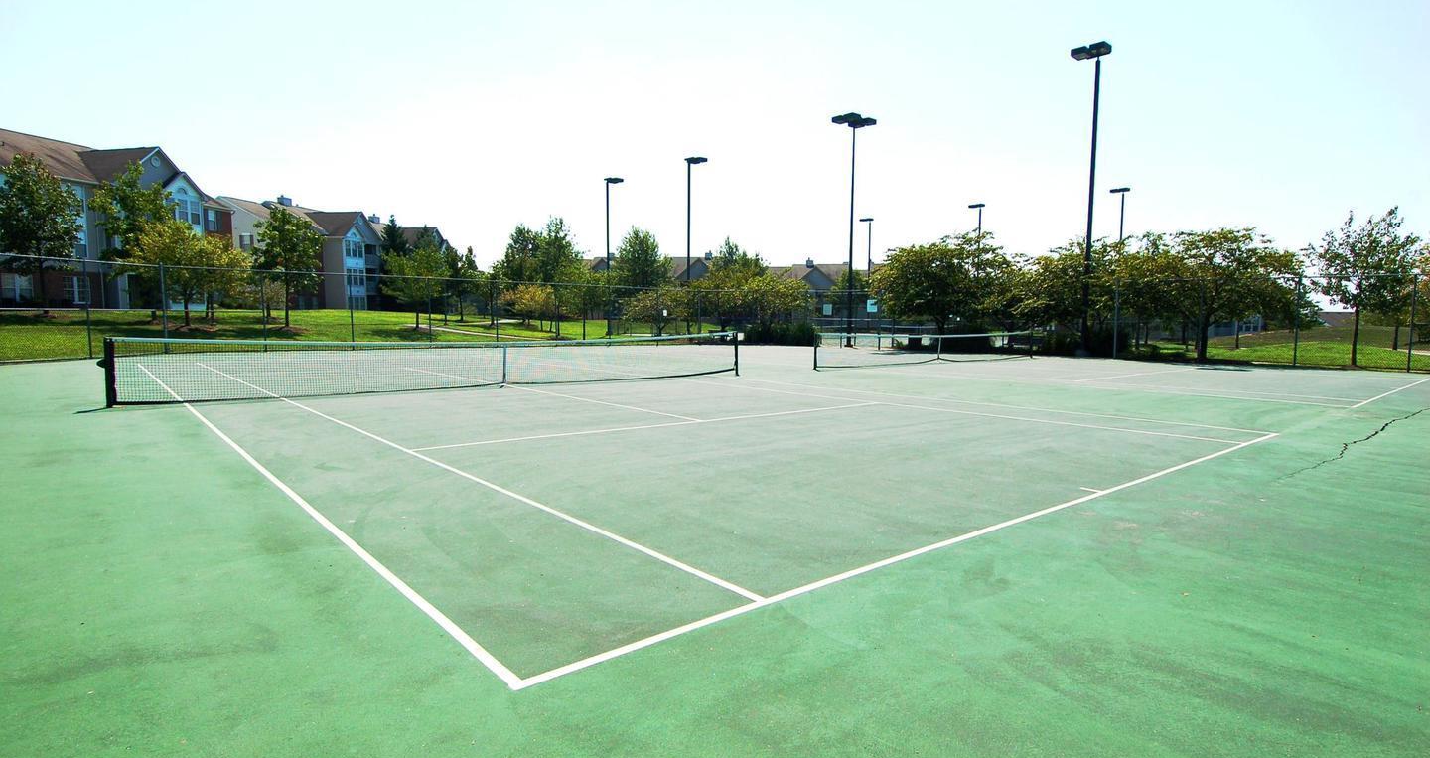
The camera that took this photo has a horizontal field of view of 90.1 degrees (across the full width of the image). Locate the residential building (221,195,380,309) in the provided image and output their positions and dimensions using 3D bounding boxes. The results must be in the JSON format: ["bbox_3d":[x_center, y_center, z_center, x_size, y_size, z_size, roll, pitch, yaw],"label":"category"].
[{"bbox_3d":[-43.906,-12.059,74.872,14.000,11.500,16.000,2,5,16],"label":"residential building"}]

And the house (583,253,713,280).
[{"bbox_3d":[-11.456,-15.662,127.400,25.000,11.600,13.500,1,5,0],"label":"house"}]

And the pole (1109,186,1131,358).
[{"bbox_3d":[33.251,-9.448,59.272,1.231,12.515,1.180,-3,6,-39],"label":"pole"}]

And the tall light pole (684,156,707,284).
[{"bbox_3d":[-1.505,-9.085,50.438,1.231,12.515,1.026,-3,6,-39],"label":"tall light pole"}]

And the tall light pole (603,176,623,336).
[{"bbox_3d":[-8.276,-9.828,58.245,1.231,12.515,1.077,-3,6,-39],"label":"tall light pole"}]

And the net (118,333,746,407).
[{"bbox_3d":[-4.436,-0.382,15.193,12.928,1.080,0.150,-4,6,-42],"label":"net"}]

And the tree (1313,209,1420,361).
[{"bbox_3d":[24.703,-3.449,27.048,3.300,5.700,3.300,5,6,42],"label":"tree"}]

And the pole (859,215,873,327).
[{"bbox_3d":[16.480,-11.254,78.233,1.231,12.515,1.180,-3,6,-39],"label":"pole"}]

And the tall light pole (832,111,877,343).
[{"bbox_3d":[7.389,-8.018,39.109,1.847,12.515,1.436,-3,6,-39],"label":"tall light pole"}]

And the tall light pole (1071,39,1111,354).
[{"bbox_3d":[14.979,-7.059,28.869,1.077,12.515,1.077,-3,6,-39],"label":"tall light pole"}]

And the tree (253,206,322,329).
[{"bbox_3d":[-25.793,-6.778,43.120,3.800,7.100,3.800,-2,6,-31],"label":"tree"}]

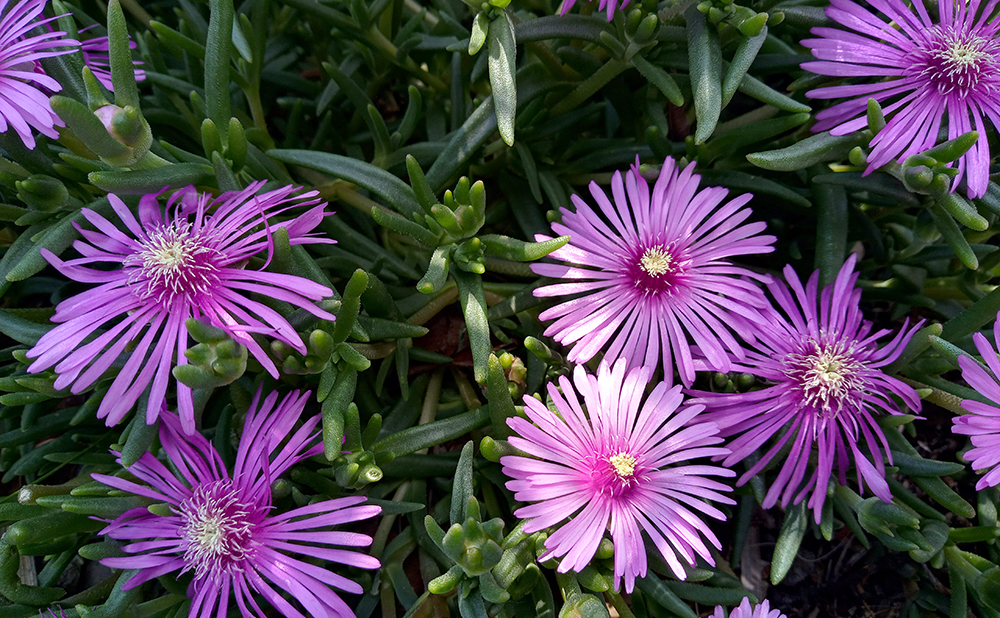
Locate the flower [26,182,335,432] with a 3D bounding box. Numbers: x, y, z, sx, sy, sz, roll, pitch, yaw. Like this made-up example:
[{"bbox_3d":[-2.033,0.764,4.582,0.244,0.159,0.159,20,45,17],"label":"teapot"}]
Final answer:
[{"bbox_3d":[-0.070,-0.001,0.178,0.062,0.021,0.054,0,65,-5],"label":"flower"}]

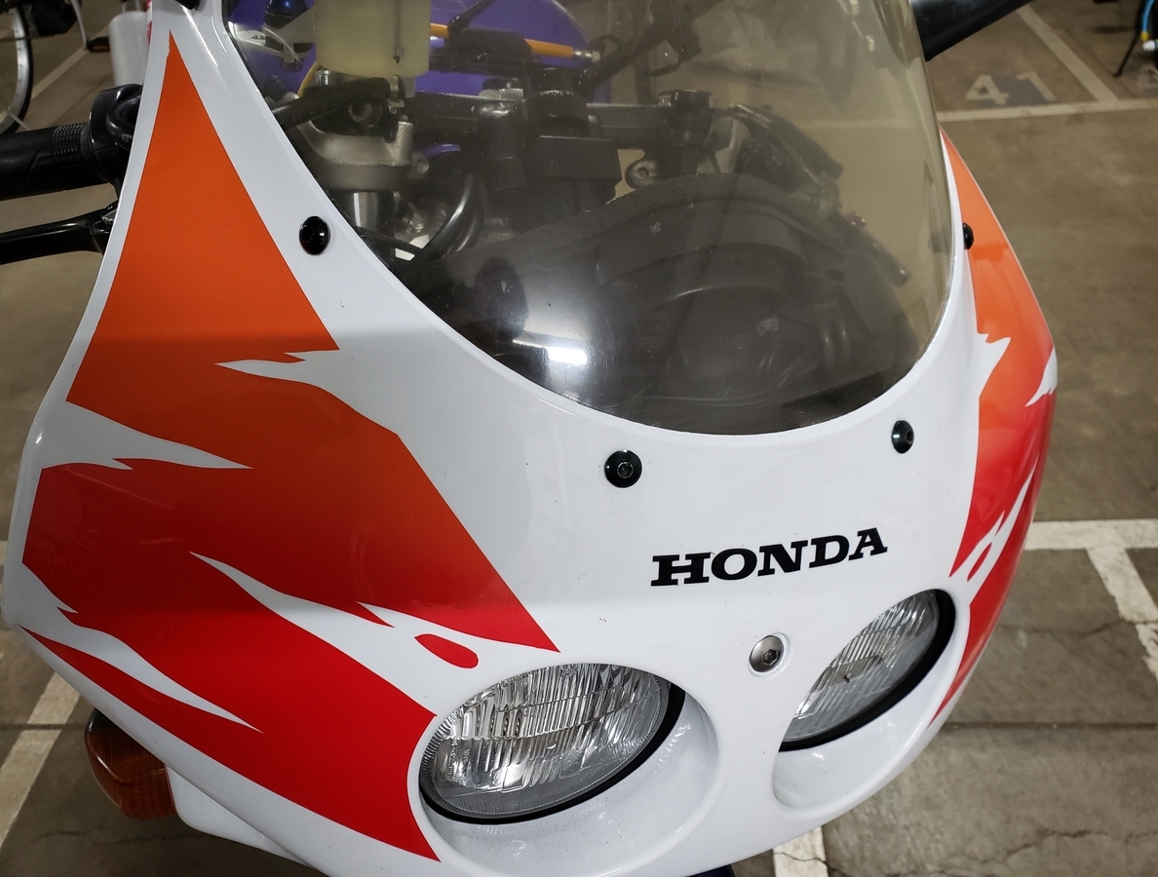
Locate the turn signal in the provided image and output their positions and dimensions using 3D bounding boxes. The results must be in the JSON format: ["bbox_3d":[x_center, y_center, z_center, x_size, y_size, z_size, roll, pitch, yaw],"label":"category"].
[{"bbox_3d":[-0.217,0.147,0.425,0.048,0.052,0.065,-4,41,-24],"label":"turn signal"}]

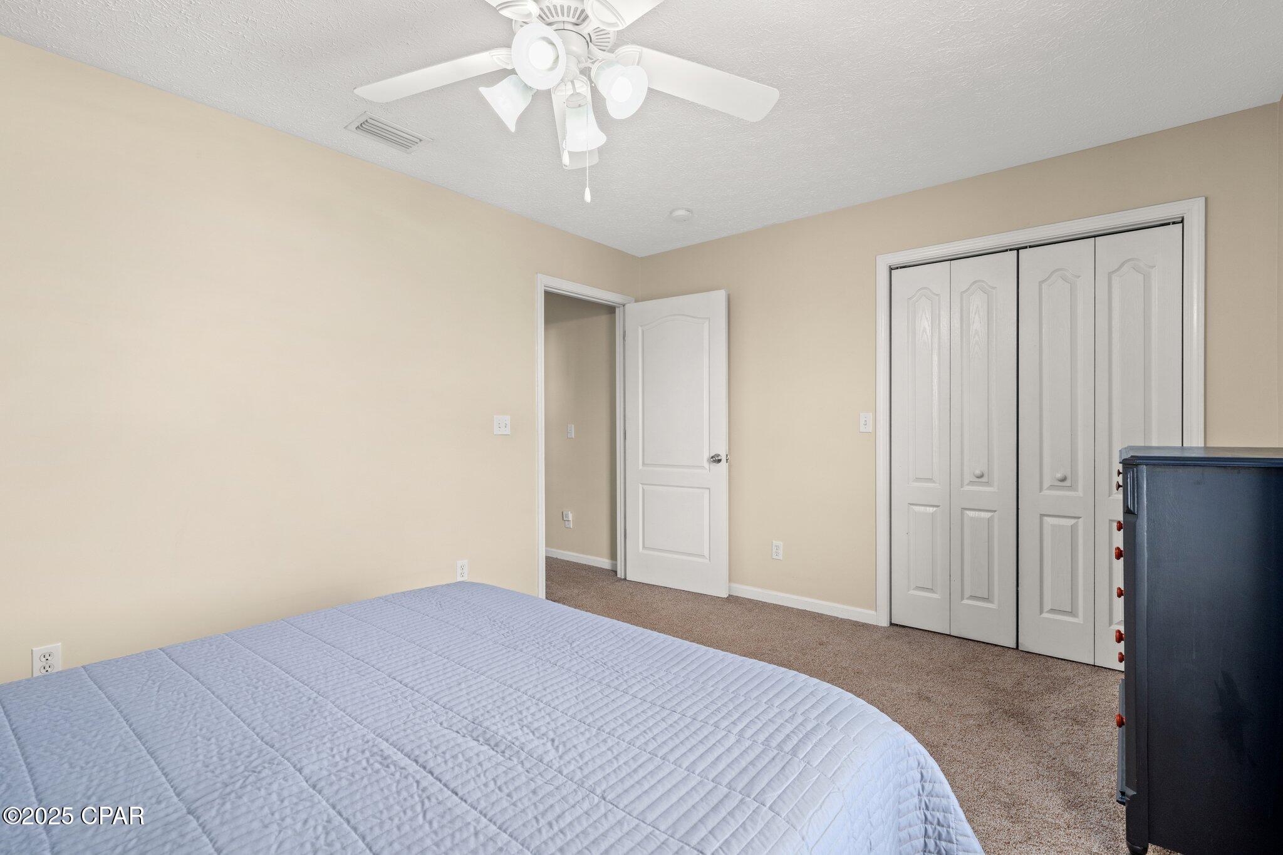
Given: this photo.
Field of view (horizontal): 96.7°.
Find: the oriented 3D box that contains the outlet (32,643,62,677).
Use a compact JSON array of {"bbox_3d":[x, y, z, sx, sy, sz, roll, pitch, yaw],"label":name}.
[{"bbox_3d":[-1.979,0.786,1.899,0.008,0.114,0.070,0,1,39],"label":"outlet"}]

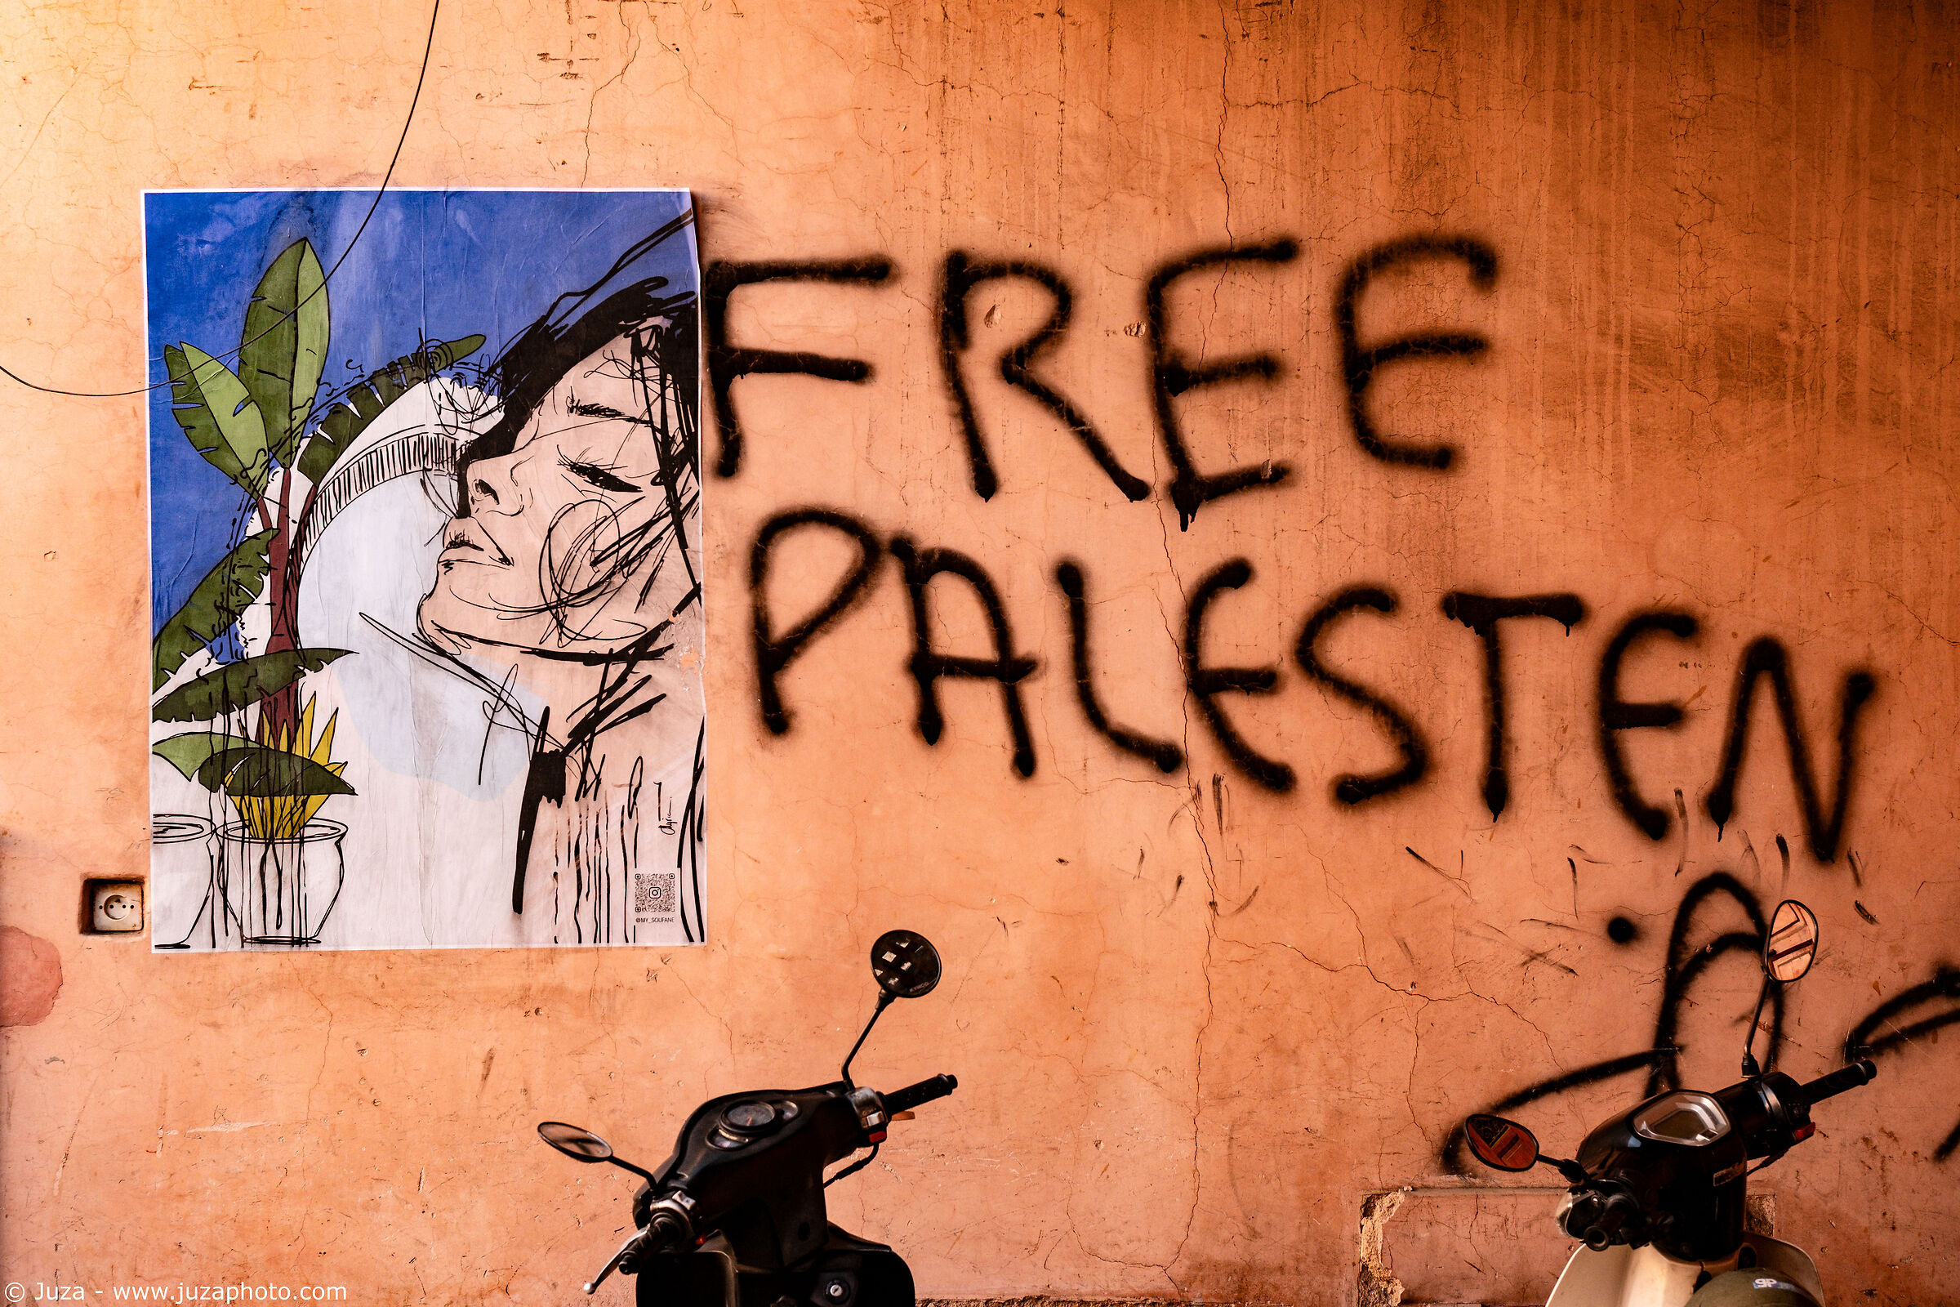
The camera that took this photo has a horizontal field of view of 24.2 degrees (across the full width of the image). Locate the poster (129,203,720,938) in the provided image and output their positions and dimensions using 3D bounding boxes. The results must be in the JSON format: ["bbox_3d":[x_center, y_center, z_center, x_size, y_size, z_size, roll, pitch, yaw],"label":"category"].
[{"bbox_3d":[-0.852,-0.129,7.010,0.848,1.170,0.010,-1,0,0],"label":"poster"}]

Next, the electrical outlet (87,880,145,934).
[{"bbox_3d":[-1.325,0.390,7.020,0.080,0.078,0.030,0,0,0],"label":"electrical outlet"}]

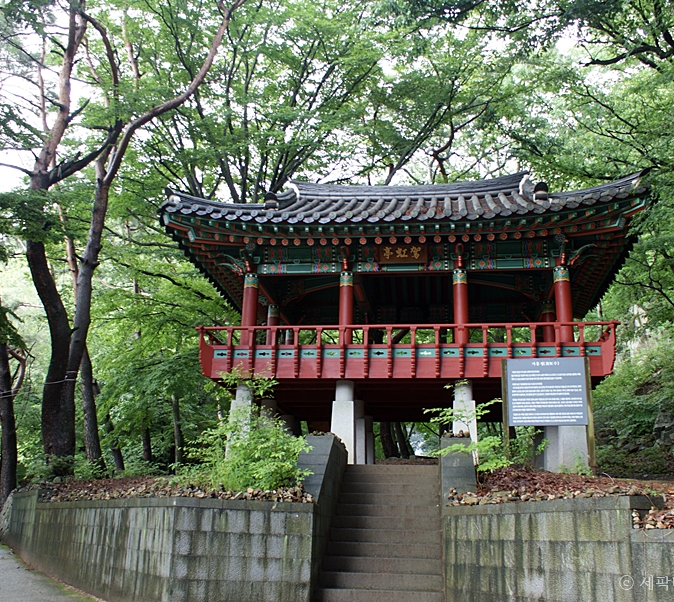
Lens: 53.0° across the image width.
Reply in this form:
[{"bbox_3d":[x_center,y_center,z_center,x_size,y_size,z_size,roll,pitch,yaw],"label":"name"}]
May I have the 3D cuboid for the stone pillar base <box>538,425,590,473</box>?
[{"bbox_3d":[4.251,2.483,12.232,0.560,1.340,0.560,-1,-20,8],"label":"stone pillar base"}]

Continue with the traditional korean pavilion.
[{"bbox_3d":[1.593,0.374,15.489,9.126,7.376,6.858,-1,-20,8],"label":"traditional korean pavilion"}]

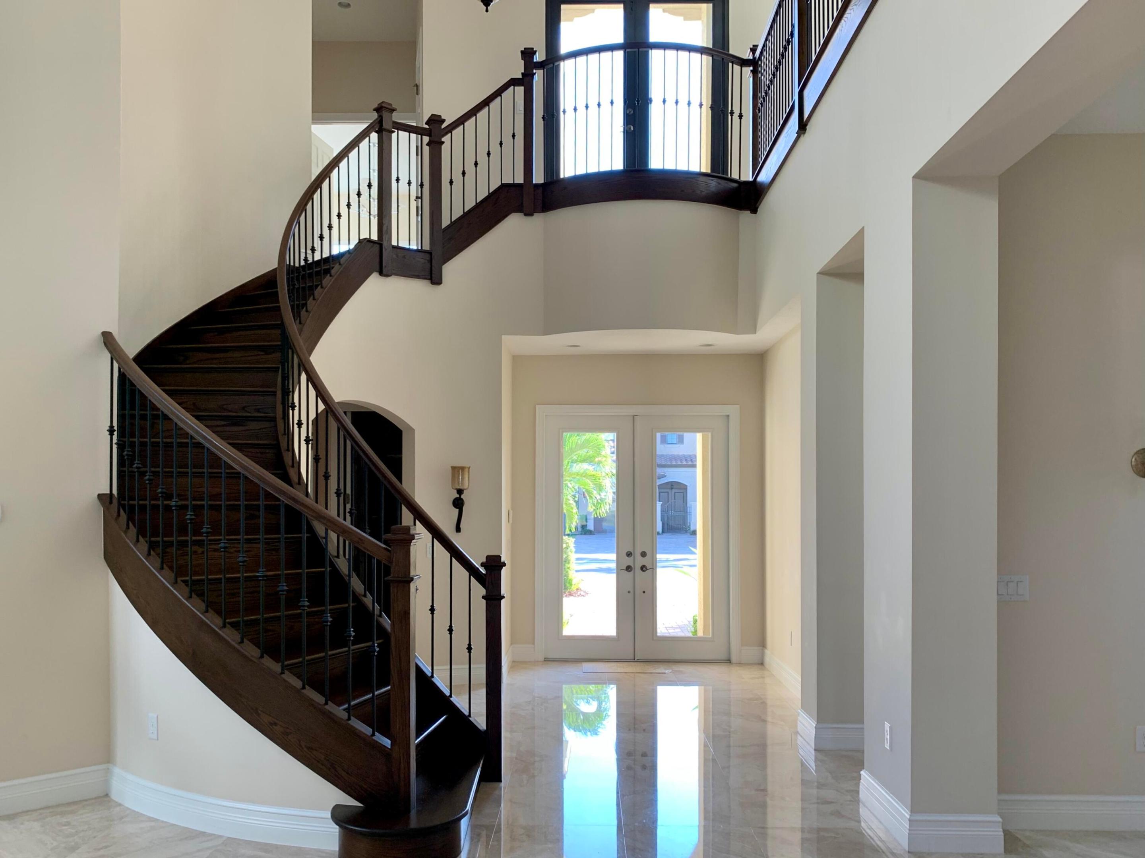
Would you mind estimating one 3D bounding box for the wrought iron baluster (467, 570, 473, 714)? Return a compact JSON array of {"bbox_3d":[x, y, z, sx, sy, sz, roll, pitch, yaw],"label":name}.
[{"bbox_3d":[-0.575,1.198,4.830,0.037,0.800,0.037,0,-3,0],"label":"wrought iron baluster"}]

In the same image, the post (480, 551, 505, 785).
[{"bbox_3d":[-0.447,1.344,4.830,0.137,1.270,0.137,0,-3,0],"label":"post"}]

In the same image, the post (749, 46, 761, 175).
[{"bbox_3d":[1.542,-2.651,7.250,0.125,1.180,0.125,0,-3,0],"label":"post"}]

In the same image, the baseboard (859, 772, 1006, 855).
[{"bbox_3d":[1.700,1.820,4.130,0.430,0.170,0.670,0,-3,0],"label":"baseboard"}]

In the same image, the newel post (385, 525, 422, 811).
[{"bbox_3d":[-0.757,1.071,3.850,0.140,1.280,0.140,0,-3,0],"label":"newel post"}]

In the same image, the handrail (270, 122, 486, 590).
[{"bbox_3d":[-1.390,-0.820,5.830,1.150,3.480,2.400,1,-3,-20],"label":"handrail"}]

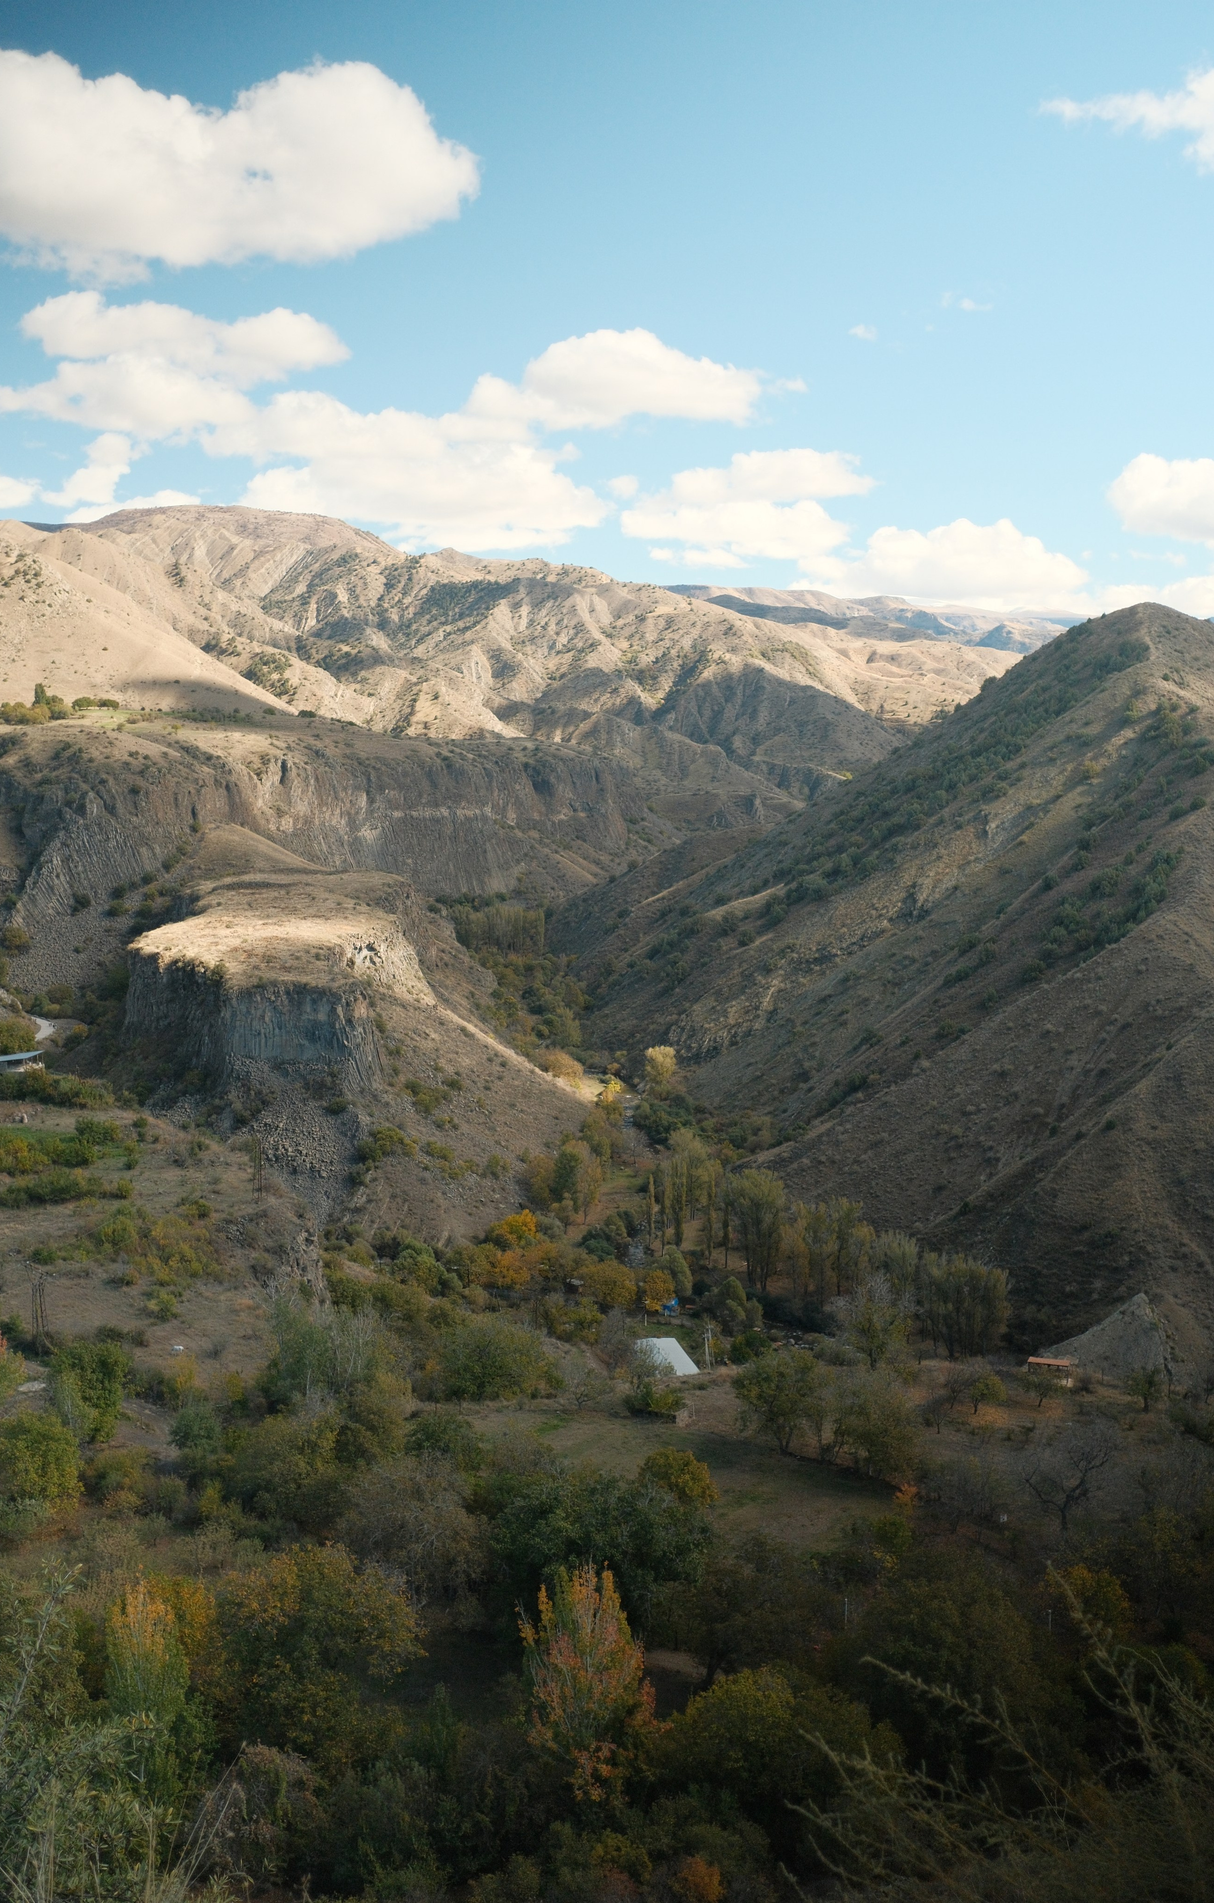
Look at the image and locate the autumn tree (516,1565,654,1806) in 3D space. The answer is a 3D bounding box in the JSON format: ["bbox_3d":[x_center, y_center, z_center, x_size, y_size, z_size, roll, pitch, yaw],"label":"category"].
[{"bbox_3d":[-1.270,44.700,112.680,8.330,15.730,8.330,0,6,-1],"label":"autumn tree"}]

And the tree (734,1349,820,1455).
[{"bbox_3d":[19.810,52.240,215.160,9.860,12.190,9.370,1,6,5],"label":"tree"}]

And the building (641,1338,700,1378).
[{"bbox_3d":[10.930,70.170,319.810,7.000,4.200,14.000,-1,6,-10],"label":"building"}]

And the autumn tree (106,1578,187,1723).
[{"bbox_3d":[-27.780,42.890,111.470,5.020,10.740,5.020,-2,7,-14],"label":"autumn tree"}]

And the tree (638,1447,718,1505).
[{"bbox_3d":[7.140,53.340,185.090,8.040,7.720,7.630,0,6,2],"label":"tree"}]

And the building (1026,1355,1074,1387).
[{"bbox_3d":[66.790,63.180,278.770,6.400,3.800,3.600,1,6,10],"label":"building"}]

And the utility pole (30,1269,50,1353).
[{"bbox_3d":[-72.460,45.640,236.560,2.600,11.540,2.000,0,6,0],"label":"utility pole"}]

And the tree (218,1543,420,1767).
[{"bbox_3d":[-18.040,44.390,115.670,12.650,14.730,12.010,-1,6,-9],"label":"tree"}]

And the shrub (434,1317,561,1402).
[{"bbox_3d":[-14.630,54.640,247.630,16.920,11.040,13.540,0,6,-3],"label":"shrub"}]

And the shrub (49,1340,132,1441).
[{"bbox_3d":[-56.900,48.550,203.680,9.010,11.700,8.560,-2,7,-16],"label":"shrub"}]

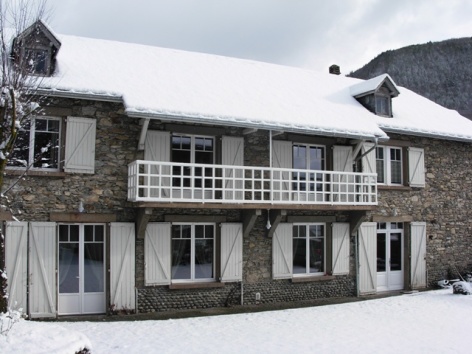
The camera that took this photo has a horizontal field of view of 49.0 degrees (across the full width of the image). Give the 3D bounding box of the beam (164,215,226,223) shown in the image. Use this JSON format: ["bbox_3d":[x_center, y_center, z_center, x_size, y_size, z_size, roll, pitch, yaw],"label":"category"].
[{"bbox_3d":[-1.086,1.146,14.065,1.790,0.180,0.180,3,-5,-27],"label":"beam"}]

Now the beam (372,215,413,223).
[{"bbox_3d":[5.205,1.407,17.270,1.720,0.185,0.180,3,-5,-27],"label":"beam"}]

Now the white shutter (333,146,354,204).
[{"bbox_3d":[3.401,-0.046,16.352,0.760,1.840,0.050,3,-5,-27],"label":"white shutter"}]

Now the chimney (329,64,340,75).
[{"bbox_3d":[4.351,-4.659,22.898,0.420,0.650,0.400,3,-5,-27],"label":"chimney"}]

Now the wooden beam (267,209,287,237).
[{"bbox_3d":[1.172,1.317,14.765,0.180,0.750,0.670,3,-5,-27],"label":"wooden beam"}]

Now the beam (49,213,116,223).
[{"bbox_3d":[-3.735,1.009,12.718,1.580,0.205,0.180,3,-5,-27],"label":"beam"}]

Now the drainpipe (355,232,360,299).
[{"bbox_3d":[3.774,2.715,16.074,0.090,1.953,0.090,2,-5,-26],"label":"drainpipe"}]

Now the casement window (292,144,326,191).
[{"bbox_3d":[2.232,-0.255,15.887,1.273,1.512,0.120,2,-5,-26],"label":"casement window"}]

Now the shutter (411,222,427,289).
[{"bbox_3d":[6.073,2.607,17.217,0.673,2.162,0.050,2,-5,-26],"label":"shutter"}]

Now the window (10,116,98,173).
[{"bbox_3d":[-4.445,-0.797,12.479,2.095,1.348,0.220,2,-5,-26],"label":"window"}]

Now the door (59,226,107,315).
[{"bbox_3d":[-3.784,2.252,12.781,1.193,2.241,0.120,2,-5,-26],"label":"door"}]

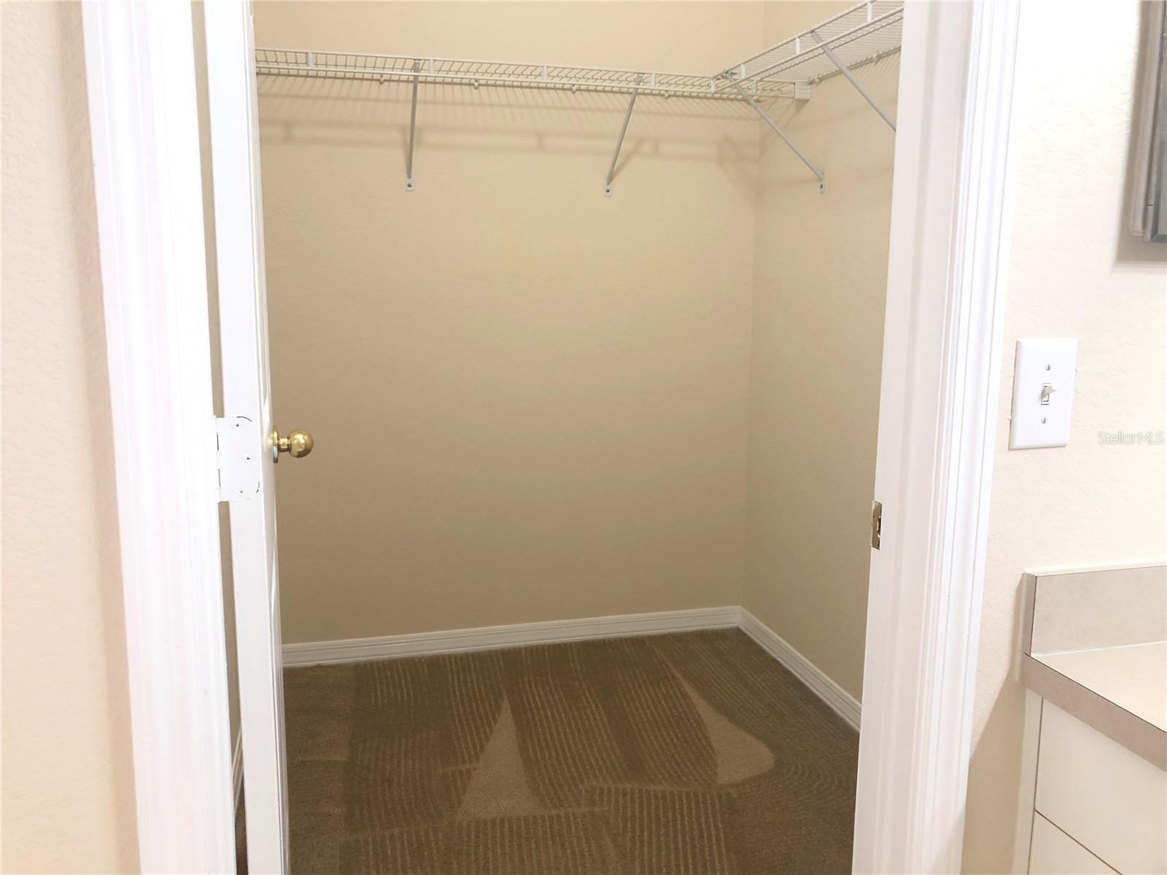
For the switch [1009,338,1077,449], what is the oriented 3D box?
[{"bbox_3d":[0.521,-0.048,1.059,0.079,0.124,0.016,-2,10,-14],"label":"switch"}]

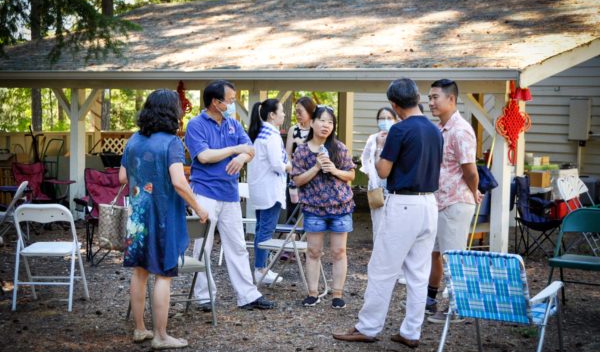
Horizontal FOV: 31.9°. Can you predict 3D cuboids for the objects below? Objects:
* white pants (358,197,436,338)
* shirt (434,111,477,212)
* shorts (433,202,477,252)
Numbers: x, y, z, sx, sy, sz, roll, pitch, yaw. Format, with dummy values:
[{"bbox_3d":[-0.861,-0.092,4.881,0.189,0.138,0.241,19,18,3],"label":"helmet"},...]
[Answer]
[{"bbox_3d":[0.630,0.595,6.750,0.440,0.960,0.420,-2,5,-34],"label":"white pants"},{"bbox_3d":[1.080,-0.110,7.480,0.320,0.700,0.480,-3,5,-35],"label":"shirt"},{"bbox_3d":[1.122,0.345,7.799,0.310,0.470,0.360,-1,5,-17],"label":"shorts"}]

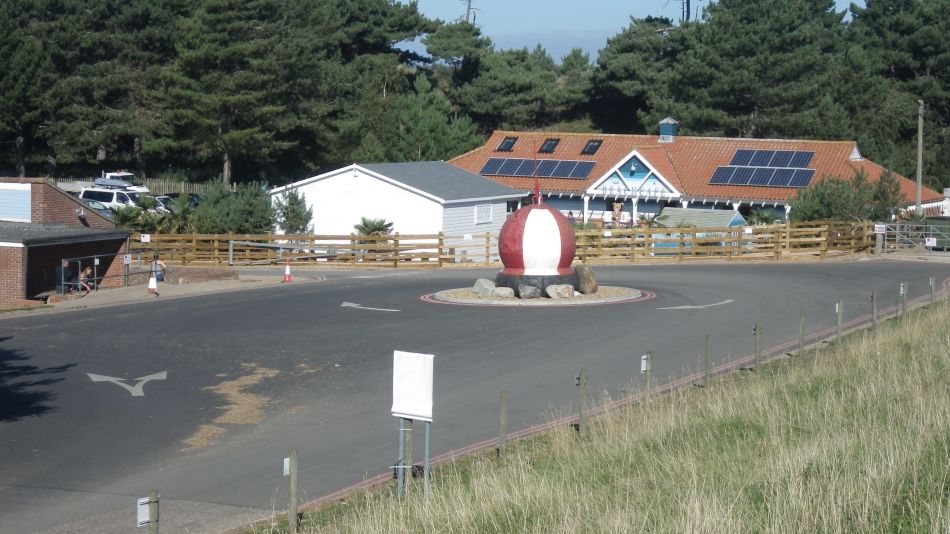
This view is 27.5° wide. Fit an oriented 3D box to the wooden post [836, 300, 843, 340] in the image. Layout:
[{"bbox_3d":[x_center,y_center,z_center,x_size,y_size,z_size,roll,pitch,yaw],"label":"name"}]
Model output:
[{"bbox_3d":[9.870,1.497,52.400,0.120,1.210,0.120,4,6,27],"label":"wooden post"}]

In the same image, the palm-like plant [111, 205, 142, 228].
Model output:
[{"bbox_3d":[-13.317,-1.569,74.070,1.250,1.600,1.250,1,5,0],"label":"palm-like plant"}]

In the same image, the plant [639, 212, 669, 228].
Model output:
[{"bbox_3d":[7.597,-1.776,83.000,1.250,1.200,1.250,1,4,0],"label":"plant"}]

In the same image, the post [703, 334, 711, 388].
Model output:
[{"bbox_3d":[4.600,1.861,38.400,0.110,1.060,0.110,3,4,26],"label":"post"}]

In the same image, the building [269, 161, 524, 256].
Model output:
[{"bbox_3d":[-3.109,-2.458,79.796,8.050,3.660,7.400,4,6,27],"label":"building"}]

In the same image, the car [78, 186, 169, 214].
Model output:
[{"bbox_3d":[-16.605,-2.760,91.579,4.650,1.800,1.820,5,6,34],"label":"car"}]

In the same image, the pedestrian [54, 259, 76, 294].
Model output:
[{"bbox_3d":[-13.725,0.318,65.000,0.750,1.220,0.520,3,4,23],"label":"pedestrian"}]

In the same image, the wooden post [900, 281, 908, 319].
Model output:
[{"bbox_3d":[11.583,0.876,52.300,0.110,1.050,0.110,3,4,26],"label":"wooden post"}]

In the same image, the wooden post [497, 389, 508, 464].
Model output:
[{"bbox_3d":[0.446,2.460,30.000,0.110,1.100,0.110,3,4,26],"label":"wooden post"}]

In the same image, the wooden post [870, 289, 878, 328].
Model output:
[{"bbox_3d":[11.433,1.238,55.500,0.120,1.160,0.120,4,6,27],"label":"wooden post"}]

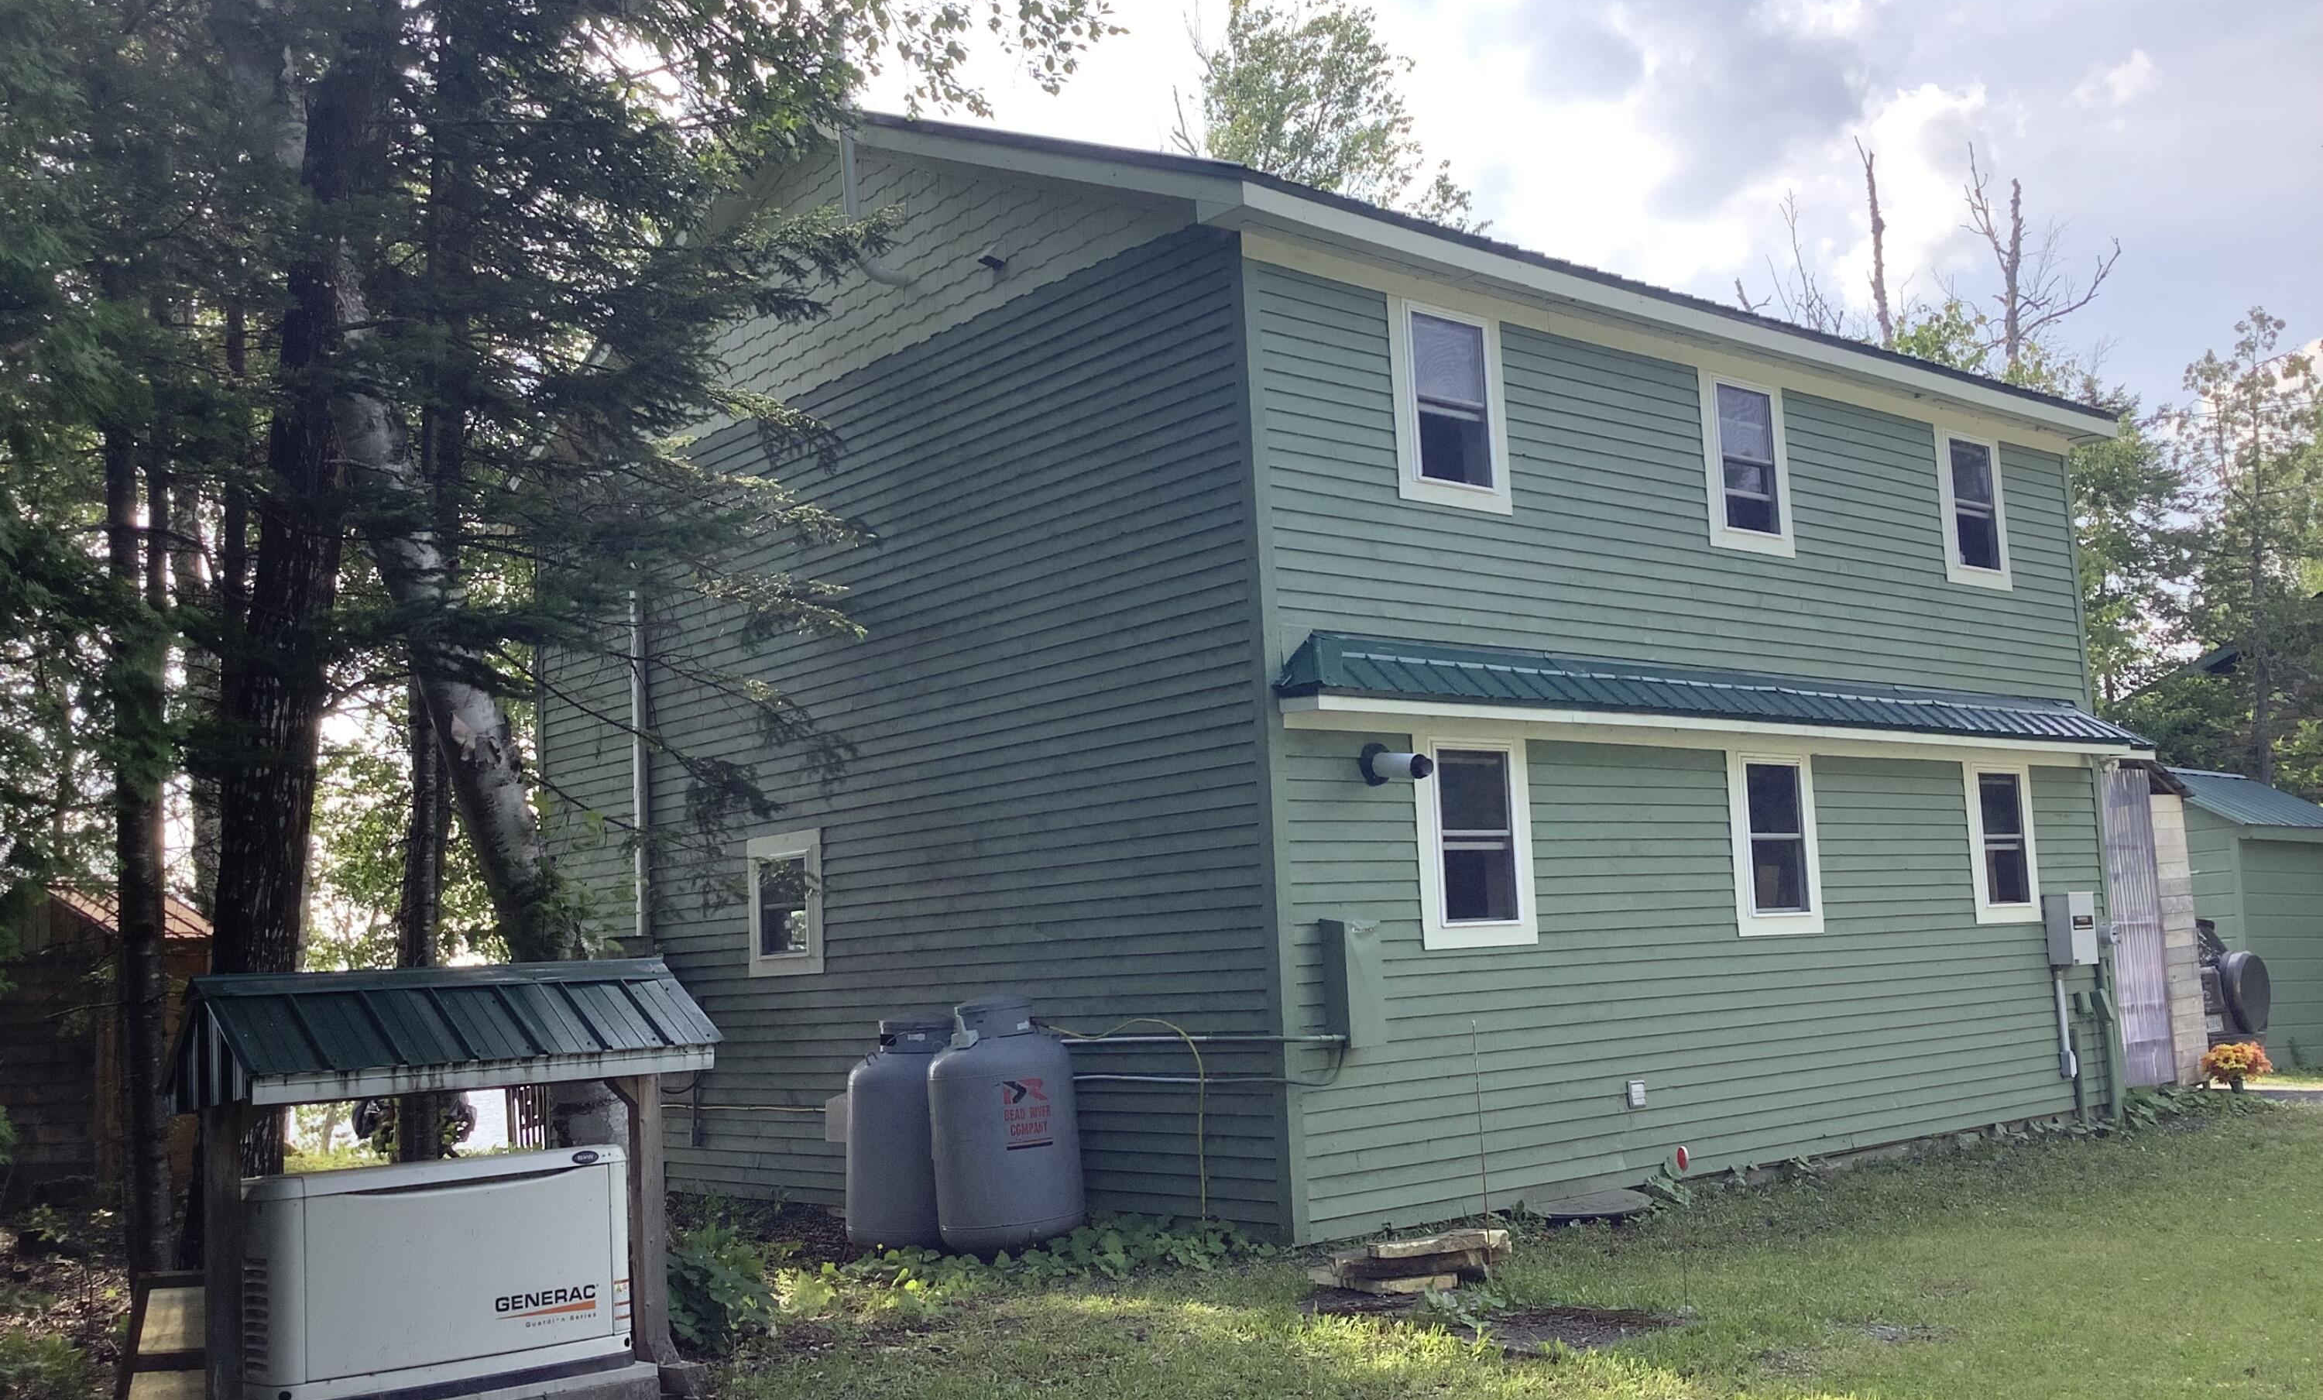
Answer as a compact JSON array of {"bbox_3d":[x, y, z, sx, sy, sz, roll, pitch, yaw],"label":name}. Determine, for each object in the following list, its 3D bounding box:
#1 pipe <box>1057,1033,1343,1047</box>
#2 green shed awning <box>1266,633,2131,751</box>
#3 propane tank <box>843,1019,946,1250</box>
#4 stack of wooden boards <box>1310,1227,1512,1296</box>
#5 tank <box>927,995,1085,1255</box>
[{"bbox_3d":[0.119,1.742,10.626,0.035,0.035,2.200,3,-9,-40],"label":"pipe"},{"bbox_3d":[3.957,0.030,13.072,8.700,0.450,0.340,3,-9,-40],"label":"green shed awning"},{"bbox_3d":[-1.349,2.396,11.581,0.762,1.250,0.762,-3,-7,0],"label":"propane tank"},{"bbox_3d":[1.116,2.577,9.581,0.840,0.220,0.380,-1,-7,-14],"label":"stack of wooden boards"},{"bbox_3d":[-0.843,2.222,10.991,0.762,1.320,0.762,-3,-7,0],"label":"tank"}]

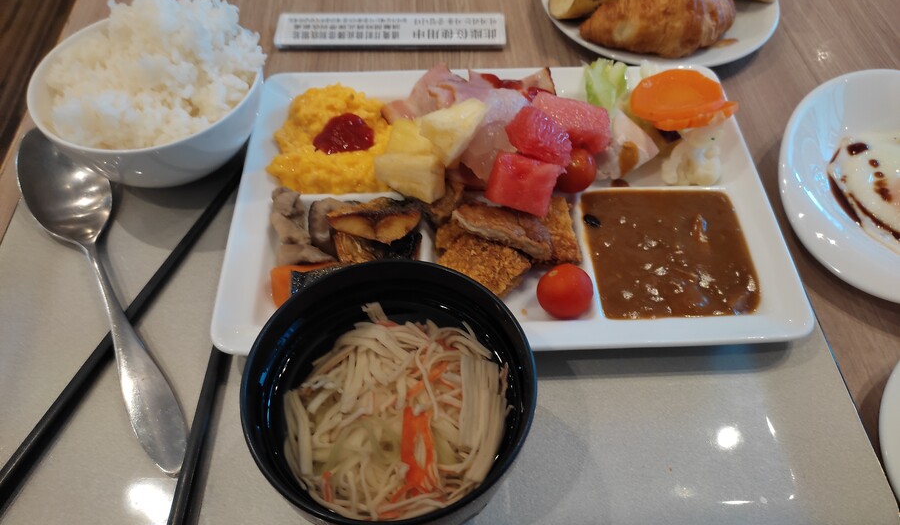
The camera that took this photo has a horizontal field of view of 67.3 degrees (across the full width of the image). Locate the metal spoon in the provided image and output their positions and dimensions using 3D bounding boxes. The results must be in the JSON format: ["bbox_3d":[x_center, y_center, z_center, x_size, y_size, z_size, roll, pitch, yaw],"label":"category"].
[{"bbox_3d":[-0.172,0.005,0.329,0.055,0.024,0.227,-26,60,-18],"label":"metal spoon"}]

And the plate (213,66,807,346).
[{"bbox_3d":[0.027,-0.032,0.359,0.271,0.022,0.190,-1,54,-1],"label":"plate"}]

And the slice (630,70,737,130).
[{"bbox_3d":[0.127,-0.088,0.369,0.056,0.017,0.044,0,54,0],"label":"slice"}]

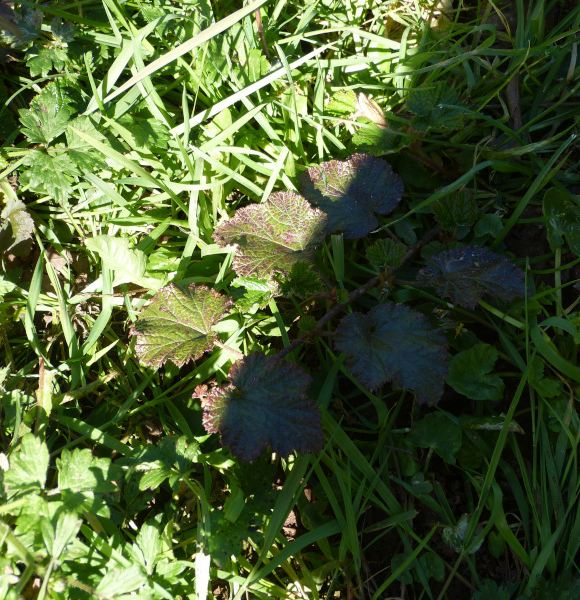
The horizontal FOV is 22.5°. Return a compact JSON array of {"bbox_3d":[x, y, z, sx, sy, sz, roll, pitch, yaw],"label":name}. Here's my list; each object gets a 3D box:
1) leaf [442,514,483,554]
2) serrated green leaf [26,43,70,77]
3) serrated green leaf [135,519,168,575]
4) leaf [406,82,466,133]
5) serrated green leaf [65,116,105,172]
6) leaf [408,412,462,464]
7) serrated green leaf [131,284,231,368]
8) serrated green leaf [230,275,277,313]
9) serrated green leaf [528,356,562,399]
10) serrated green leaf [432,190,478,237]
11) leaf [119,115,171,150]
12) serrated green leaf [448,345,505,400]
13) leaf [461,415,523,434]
[{"bbox_3d":[0.097,0.131,0.816,0.021,0.005,0.021,-26,69,-11],"label":"leaf"},{"bbox_3d":[-0.179,-0.178,1.080,0.031,0.008,0.032,18,66,8],"label":"serrated green leaf"},{"bbox_3d":[-0.075,0.134,0.791,0.017,0.004,0.030,-1,63,-1],"label":"serrated green leaf"},{"bbox_3d":[0.110,-0.144,1.083,0.046,0.011,0.047,16,69,8],"label":"leaf"},{"bbox_3d":[-0.145,-0.112,1.034,0.033,0.010,0.047,6,65,3],"label":"serrated green leaf"},{"bbox_3d":[0.095,0.090,0.948,0.038,0.010,0.039,37,71,17],"label":"leaf"},{"bbox_3d":[-0.071,0.017,0.940,0.062,0.014,0.061,5,65,2],"label":"serrated green leaf"},{"bbox_3d":[-0.024,-0.004,0.980,0.033,0.009,0.029,-11,66,-5],"label":"serrated green leaf"},{"bbox_3d":[0.170,0.051,0.970,0.028,0.013,0.029,-32,68,-12],"label":"serrated green leaf"},{"bbox_3d":[0.113,-0.060,0.997,0.032,0.012,0.036,2,65,1],"label":"serrated green leaf"},{"bbox_3d":[-0.106,-0.122,1.059,0.038,0.010,0.035,-29,71,-13],"label":"leaf"},{"bbox_3d":[0.124,0.048,0.972,0.040,0.010,0.041,-8,65,-2],"label":"serrated green leaf"},{"bbox_3d":[0.116,0.072,0.839,0.035,0.007,0.014,7,53,5],"label":"leaf"}]

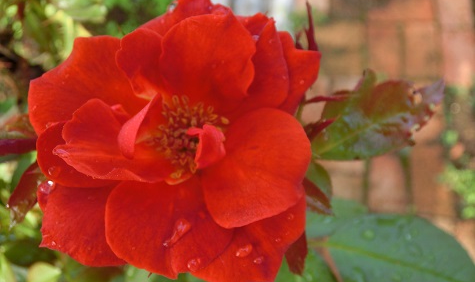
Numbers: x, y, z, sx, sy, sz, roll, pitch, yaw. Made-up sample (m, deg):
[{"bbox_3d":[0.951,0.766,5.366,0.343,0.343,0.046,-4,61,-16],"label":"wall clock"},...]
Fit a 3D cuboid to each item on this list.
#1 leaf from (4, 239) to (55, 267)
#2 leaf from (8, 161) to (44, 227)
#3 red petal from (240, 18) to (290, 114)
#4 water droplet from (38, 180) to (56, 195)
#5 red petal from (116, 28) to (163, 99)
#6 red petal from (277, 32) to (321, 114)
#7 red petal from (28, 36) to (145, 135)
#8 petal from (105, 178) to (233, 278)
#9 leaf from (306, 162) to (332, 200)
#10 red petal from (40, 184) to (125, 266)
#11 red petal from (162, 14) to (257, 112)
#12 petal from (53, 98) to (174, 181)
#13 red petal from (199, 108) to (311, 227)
[{"bbox_3d":[-0.082,0.045,0.205,0.020,0.008,0.012,0,66,0],"label":"leaf"},{"bbox_3d":[-0.065,0.016,0.157,0.010,0.007,0.023,19,70,14],"label":"leaf"},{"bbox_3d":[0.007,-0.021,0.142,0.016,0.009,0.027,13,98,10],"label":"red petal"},{"bbox_3d":[-0.060,0.015,0.161,0.005,0.004,0.005,-3,53,5],"label":"water droplet"},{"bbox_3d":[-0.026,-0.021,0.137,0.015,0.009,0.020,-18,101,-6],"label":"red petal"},{"bbox_3d":[0.018,-0.022,0.164,0.018,0.010,0.026,0,102,12],"label":"red petal"},{"bbox_3d":[-0.047,-0.017,0.160,0.034,0.030,0.013,0,12,-15],"label":"red petal"},{"bbox_3d":[-0.021,0.026,0.156,0.038,0.012,0.031,0,78,0],"label":"petal"},{"bbox_3d":[0.028,0.014,0.180,0.010,0.006,0.014,0,78,-6],"label":"leaf"},{"bbox_3d":[-0.048,0.026,0.163,0.026,0.011,0.027,0,78,-6],"label":"red petal"},{"bbox_3d":[-0.009,-0.024,0.156,0.027,0.030,0.013,0,20,0],"label":"red petal"},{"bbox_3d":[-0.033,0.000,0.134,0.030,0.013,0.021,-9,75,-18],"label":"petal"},{"bbox_3d":[0.006,0.008,0.152,0.031,0.014,0.035,0,81,15],"label":"red petal"}]

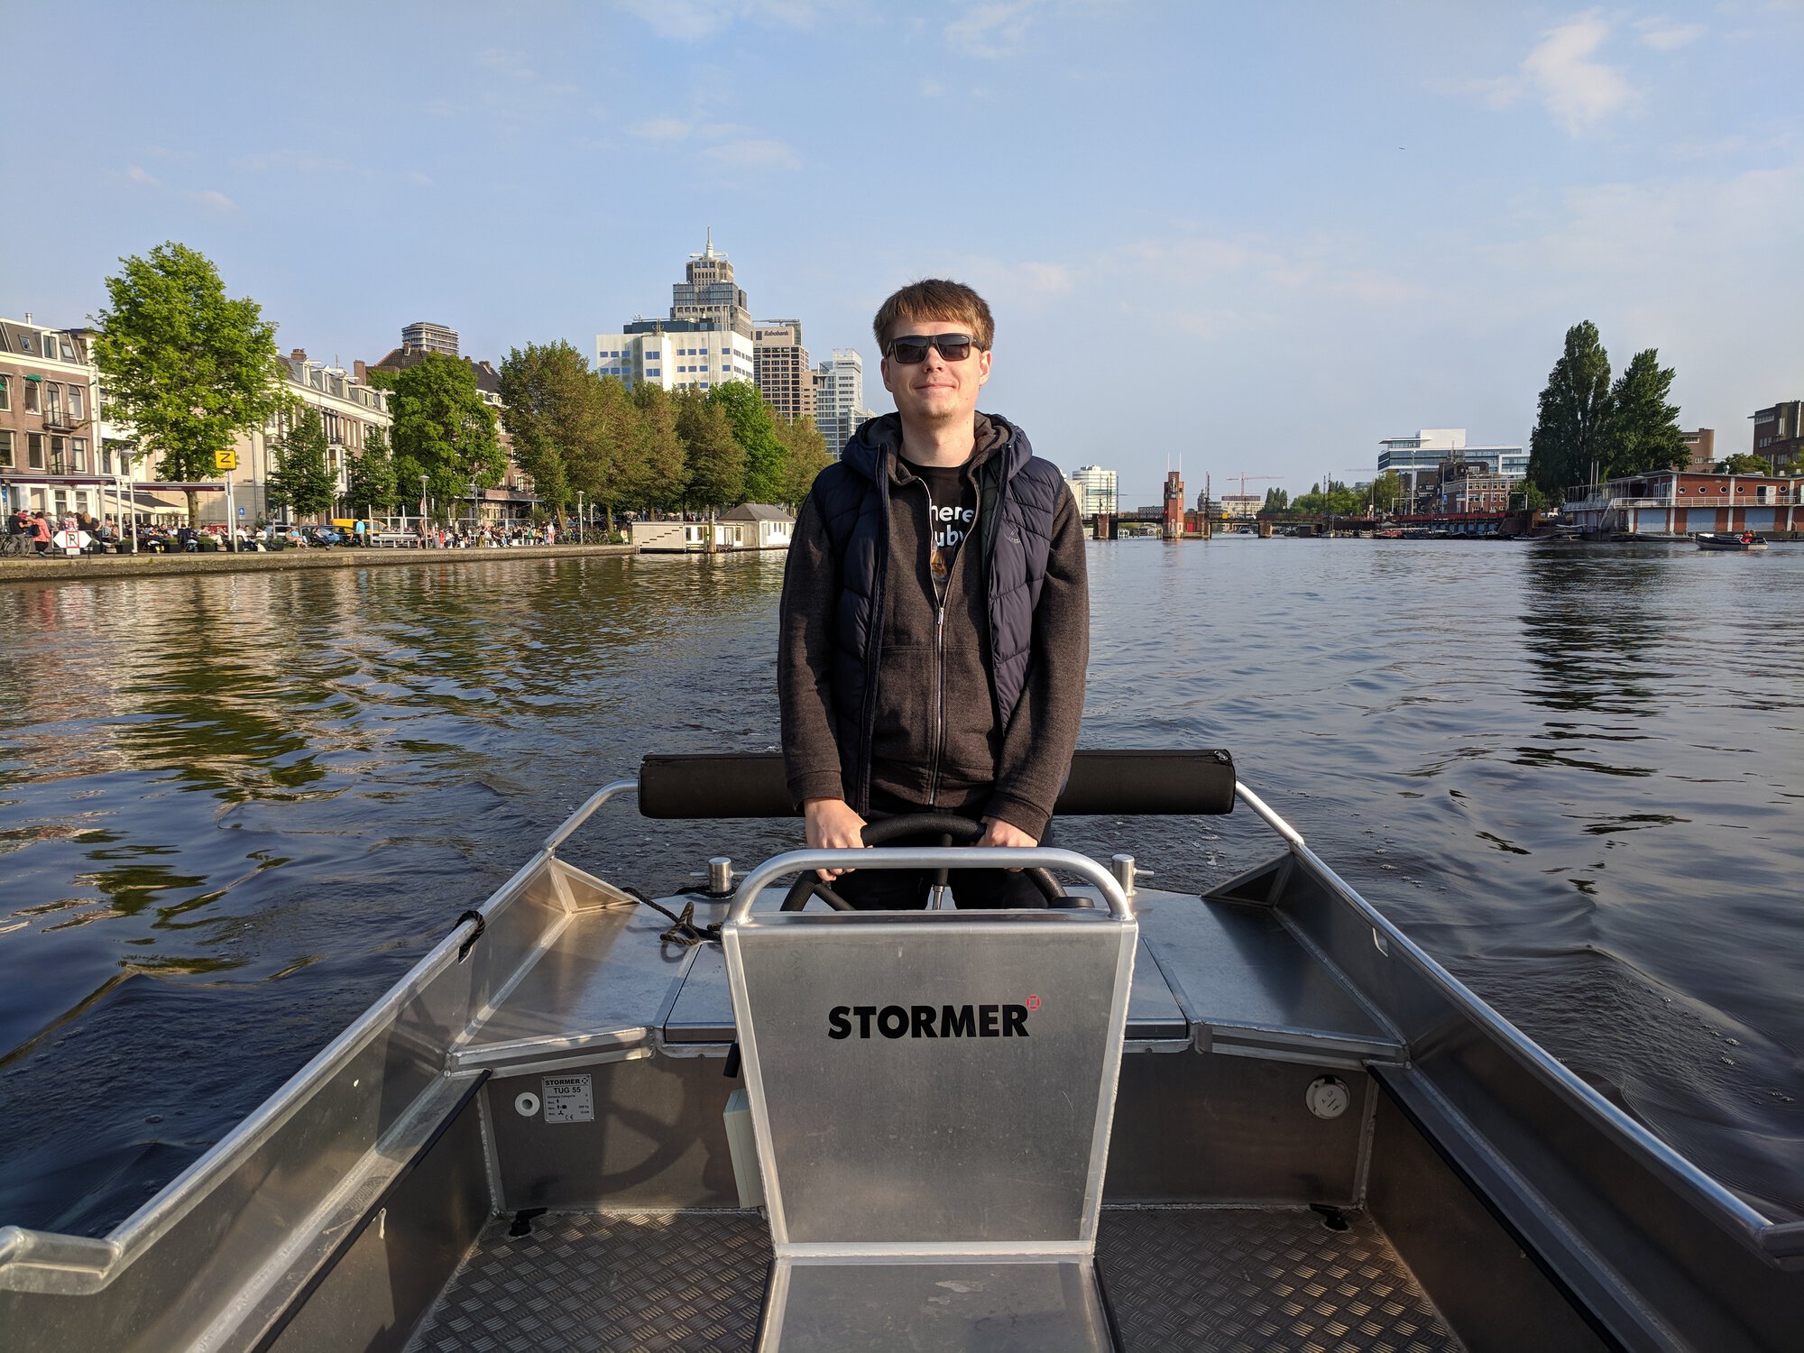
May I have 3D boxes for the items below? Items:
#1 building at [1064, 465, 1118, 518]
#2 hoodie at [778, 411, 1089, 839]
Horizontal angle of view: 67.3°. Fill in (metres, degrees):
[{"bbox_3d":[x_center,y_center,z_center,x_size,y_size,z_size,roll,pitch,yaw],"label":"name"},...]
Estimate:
[{"bbox_3d":[139.774,-128.422,992.000,35.000,51.121,28.000,-1,6,-7],"label":"building"},{"bbox_3d":[0.054,-0.103,2.362,0.555,0.721,0.450,0,6,0],"label":"hoodie"}]

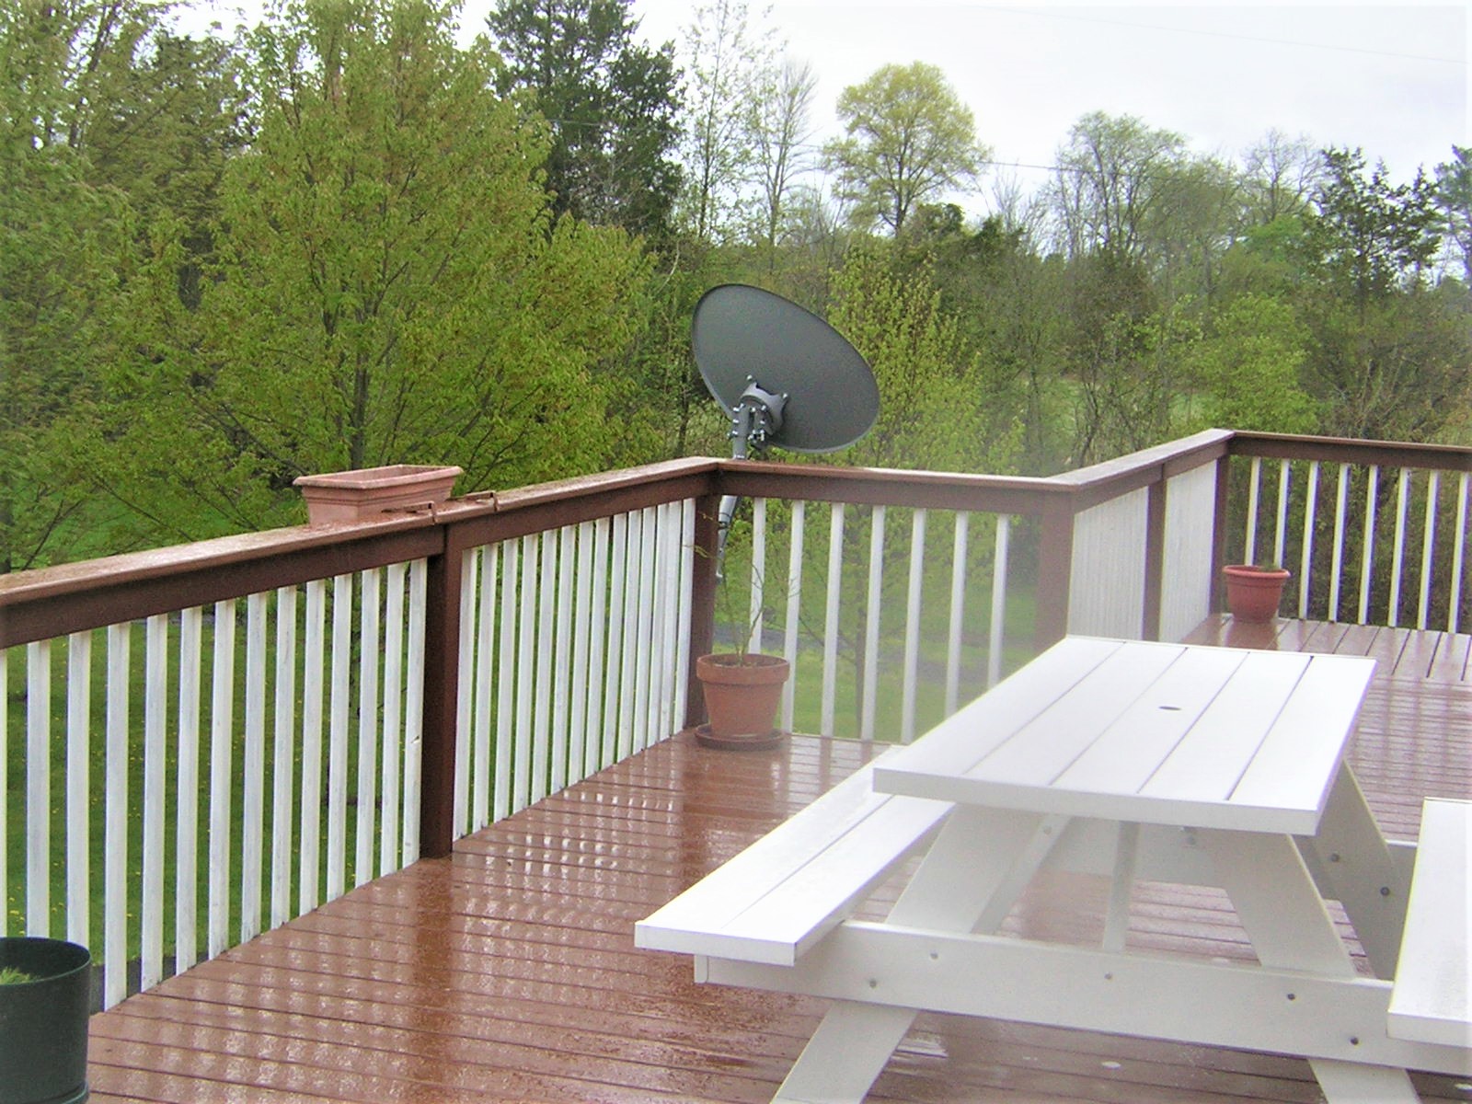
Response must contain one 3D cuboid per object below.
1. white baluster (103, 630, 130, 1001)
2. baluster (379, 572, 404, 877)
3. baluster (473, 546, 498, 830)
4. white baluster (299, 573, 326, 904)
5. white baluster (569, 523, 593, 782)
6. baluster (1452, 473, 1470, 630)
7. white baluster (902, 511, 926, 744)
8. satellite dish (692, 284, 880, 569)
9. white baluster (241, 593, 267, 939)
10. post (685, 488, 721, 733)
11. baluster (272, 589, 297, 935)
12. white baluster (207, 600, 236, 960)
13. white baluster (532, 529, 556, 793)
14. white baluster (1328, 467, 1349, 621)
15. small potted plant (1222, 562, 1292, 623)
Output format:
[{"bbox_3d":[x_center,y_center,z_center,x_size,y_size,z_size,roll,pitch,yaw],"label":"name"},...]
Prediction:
[{"bbox_3d":[-1.293,0.543,4.798,0.034,0.860,0.034,4,7,18],"label":"white baluster"},{"bbox_3d":[-0.884,0.422,5.945,0.034,0.815,0.034,5,7,19],"label":"baluster"},{"bbox_3d":[-0.716,0.381,6.554,0.035,0.823,0.035,5,7,19],"label":"baluster"},{"bbox_3d":[-1.044,0.477,5.663,0.035,0.823,0.035,5,8,19],"label":"white baluster"},{"bbox_3d":[-0.484,0.305,7.187,0.034,0.860,0.034,4,7,18],"label":"white baluster"},{"bbox_3d":[3.545,0.001,11.235,0.035,0.795,0.035,5,8,19],"label":"baluster"},{"bbox_3d":[0.613,0.260,7.893,0.034,0.815,0.034,5,7,19],"label":"white baluster"},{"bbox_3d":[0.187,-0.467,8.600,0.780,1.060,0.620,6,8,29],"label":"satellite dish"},{"bbox_3d":[-1.135,0.505,5.410,0.035,0.823,0.035,5,8,19],"label":"white baluster"},{"bbox_3d":[-0.133,0.201,8.061,0.090,0.830,0.090,5,7,19],"label":"post"},{"bbox_3d":[-1.064,0.475,5.426,0.034,0.815,0.034,5,7,19],"label":"baluster"},{"bbox_3d":[-1.161,0.504,5.188,0.034,0.860,0.034,4,7,18],"label":"white baluster"},{"bbox_3d":[-0.578,0.338,6.946,0.035,0.823,0.035,5,7,19],"label":"white baluster"},{"bbox_3d":[3.030,-0.044,11.538,0.034,0.860,0.034,4,7,18],"label":"white baluster"},{"bbox_3d":[2.594,0.202,11.433,0.340,0.280,0.340,5,7,19],"label":"small potted plant"}]

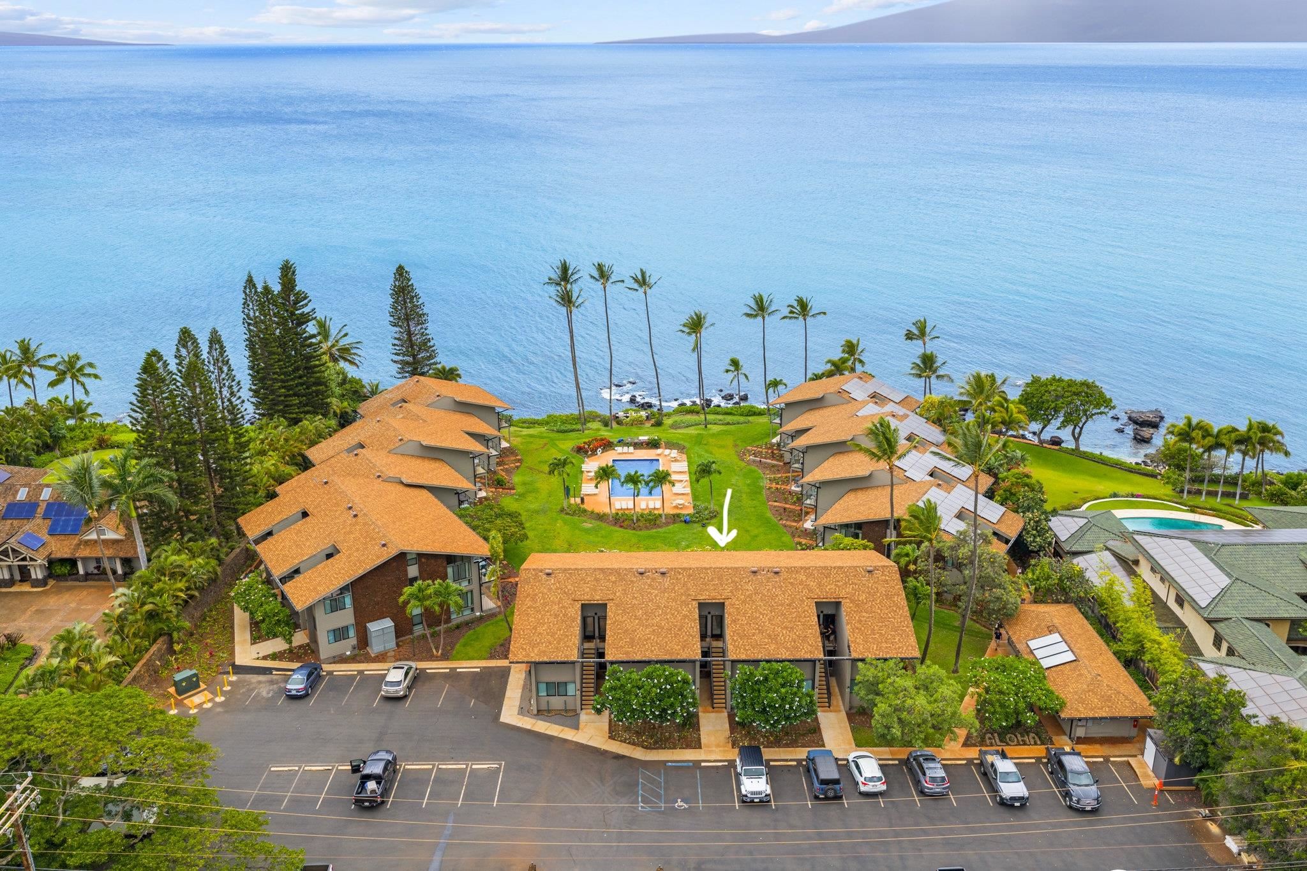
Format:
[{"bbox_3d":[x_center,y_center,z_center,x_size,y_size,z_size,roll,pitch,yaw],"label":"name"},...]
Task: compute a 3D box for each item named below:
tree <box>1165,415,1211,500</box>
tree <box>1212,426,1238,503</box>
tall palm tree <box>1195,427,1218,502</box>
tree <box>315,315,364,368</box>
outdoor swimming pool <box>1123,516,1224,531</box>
[{"bbox_3d":[61.674,2.678,118.746,4.723,10.527,4.723,0,21,0],"label":"tree"},{"bbox_3d":[66.064,3.335,118.215,3.061,9.665,3.600,0,21,0],"label":"tree"},{"bbox_3d":[66.952,3.619,124.058,3.270,9.880,3.270,0,21,0],"label":"tall palm tree"},{"bbox_3d":[-45.161,-8.500,146.506,7.800,17.904,7.800,0,21,0],"label":"tree"},{"bbox_3d":[59.388,10.640,116.602,12.500,0.800,6.000,5,22,12],"label":"outdoor swimming pool"}]

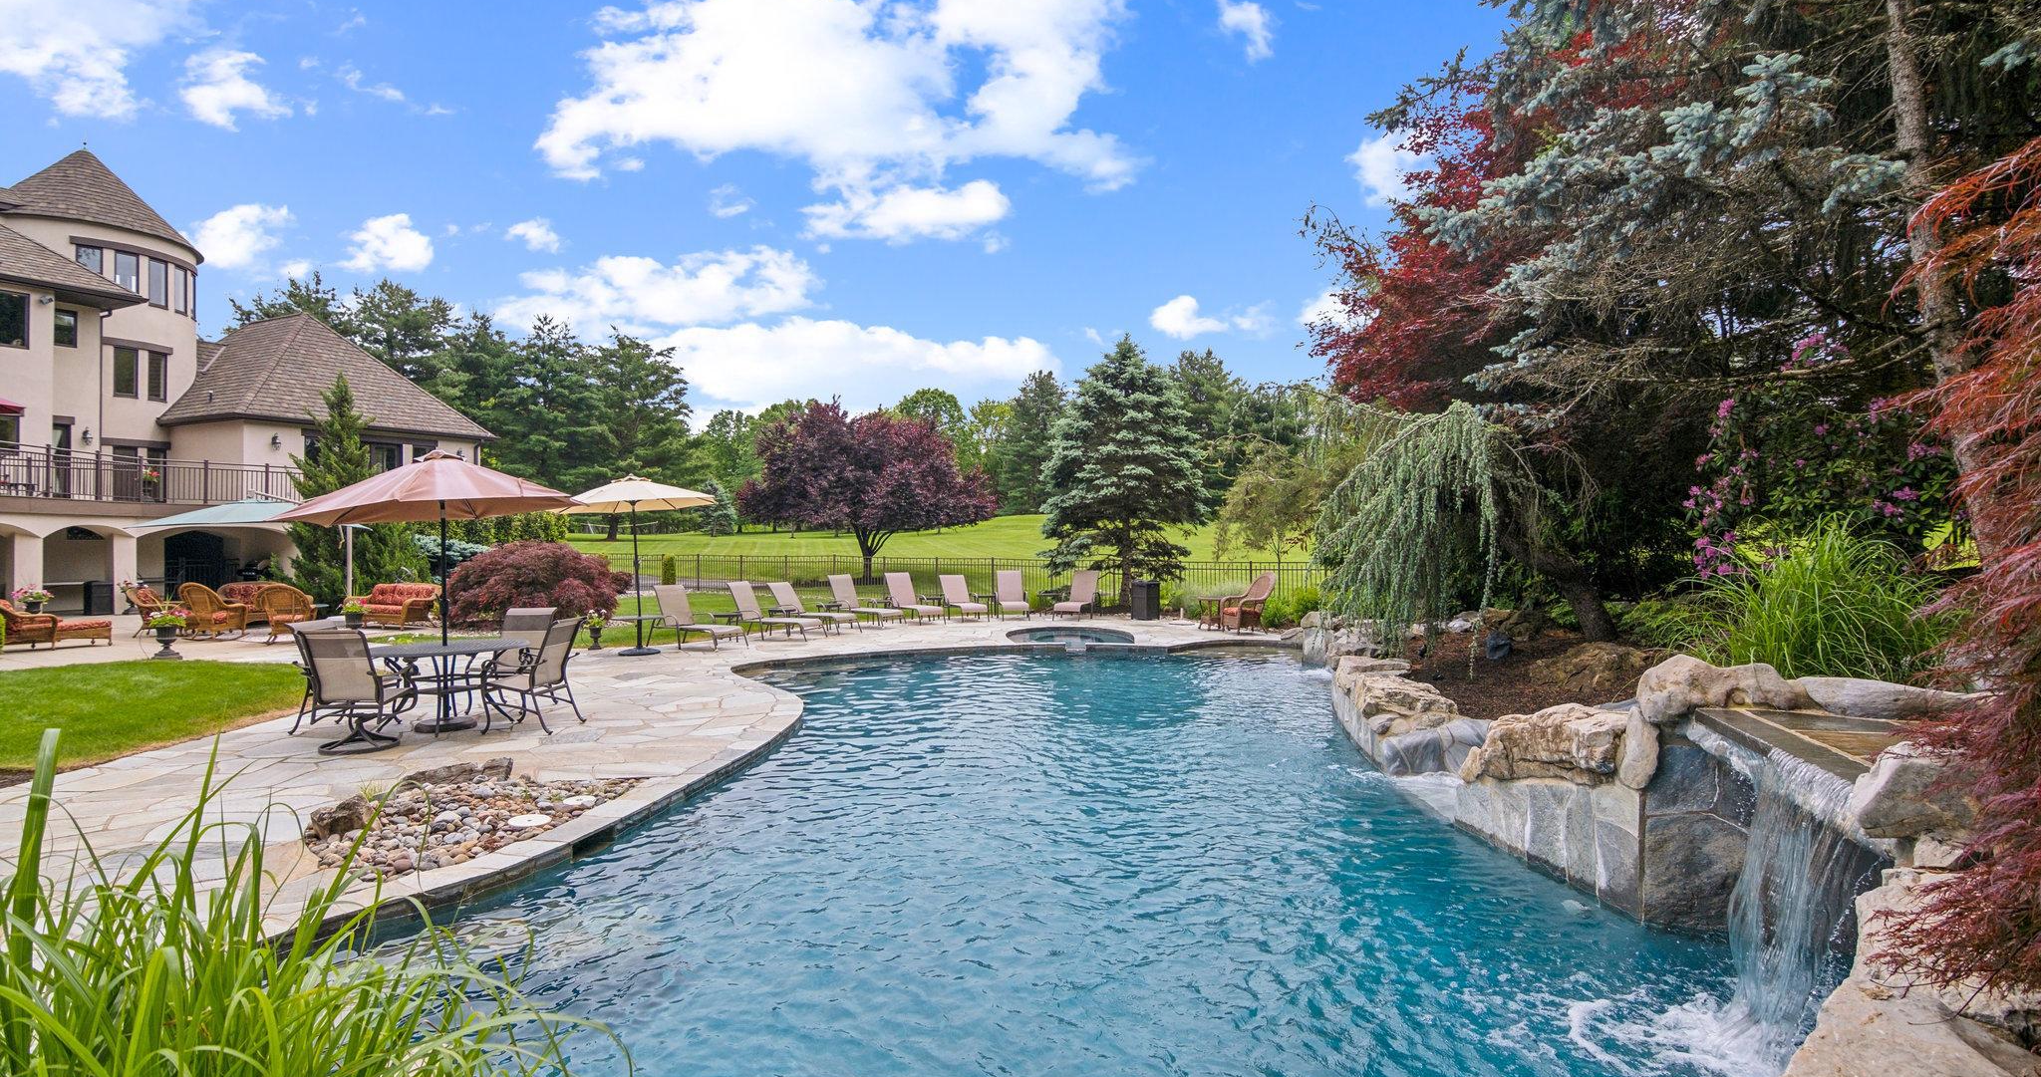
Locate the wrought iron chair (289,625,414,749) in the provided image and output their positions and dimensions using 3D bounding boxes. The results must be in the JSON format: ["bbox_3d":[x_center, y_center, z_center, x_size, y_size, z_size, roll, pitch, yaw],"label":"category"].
[{"bbox_3d":[-5.430,1.231,7.932,0.640,0.990,0.710,0,0,-8],"label":"wrought iron chair"}]

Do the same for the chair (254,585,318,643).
[{"bbox_3d":[-12.270,1.263,16.152,0.700,0.980,0.800,0,0,-18],"label":"chair"}]

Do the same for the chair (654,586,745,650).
[{"bbox_3d":[-5.169,1.267,15.569,1.573,0.977,0.700,0,0,31],"label":"chair"}]

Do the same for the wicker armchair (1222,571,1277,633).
[{"bbox_3d":[4.260,1.209,17.902,0.850,1.100,0.680,0,0,-16],"label":"wicker armchair"}]

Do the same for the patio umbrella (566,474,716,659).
[{"bbox_3d":[-5.826,0.424,14.599,2.420,2.660,2.420,0,0,0],"label":"patio umbrella"}]

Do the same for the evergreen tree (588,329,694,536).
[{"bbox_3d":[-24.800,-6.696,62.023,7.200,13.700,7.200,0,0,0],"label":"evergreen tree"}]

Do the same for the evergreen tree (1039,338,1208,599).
[{"bbox_3d":[2.600,-1.645,24.311,4.200,6.850,4.200,0,0,0],"label":"evergreen tree"}]

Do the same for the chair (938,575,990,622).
[{"bbox_3d":[-1.232,1.287,20.902,0.700,0.956,1.541,0,0,-25],"label":"chair"}]

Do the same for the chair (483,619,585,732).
[{"bbox_3d":[-4.420,1.239,8.772,0.700,0.980,0.620,0,0,0],"label":"chair"}]

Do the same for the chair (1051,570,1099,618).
[{"bbox_3d":[1.250,1.261,21.402,0.680,1.020,1.600,0,0,21],"label":"chair"}]

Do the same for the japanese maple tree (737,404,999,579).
[{"bbox_3d":[-5.828,-1.782,36.500,9.600,6.830,9.000,0,0,0],"label":"japanese maple tree"}]

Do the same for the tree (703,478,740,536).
[{"bbox_3d":[-19.900,-2.053,64.007,2.600,4.000,2.600,0,0,0],"label":"tree"}]

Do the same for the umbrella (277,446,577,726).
[{"bbox_3d":[-5.383,0.465,8.999,2.500,2.560,2.500,0,0,0],"label":"umbrella"}]

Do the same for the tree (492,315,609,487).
[{"bbox_3d":[-35.083,-8.282,72.000,8.600,16.800,8.200,0,0,0],"label":"tree"}]

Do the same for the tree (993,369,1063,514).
[{"bbox_3d":[1.200,-8.036,80.020,6.500,12.100,6.500,0,0,0],"label":"tree"}]

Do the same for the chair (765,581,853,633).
[{"bbox_3d":[-3.825,1.300,18.028,1.768,0.920,0.700,0,0,30],"label":"chair"}]

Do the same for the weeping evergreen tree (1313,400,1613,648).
[{"bbox_3d":[4.729,-0.145,10.300,3.200,2.680,2.800,0,0,0],"label":"weeping evergreen tree"}]

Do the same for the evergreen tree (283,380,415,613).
[{"bbox_3d":[-16.050,-1.049,23.009,2.700,5.650,2.700,0,0,0],"label":"evergreen tree"}]

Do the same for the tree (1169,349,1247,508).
[{"bbox_3d":[15.164,-8.585,78.000,7.200,13.560,7.000,0,0,0],"label":"tree"}]

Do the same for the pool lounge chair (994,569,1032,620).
[{"bbox_3d":[-0.160,1.261,21.452,0.680,1.020,1.600,0,0,-6],"label":"pool lounge chair"}]

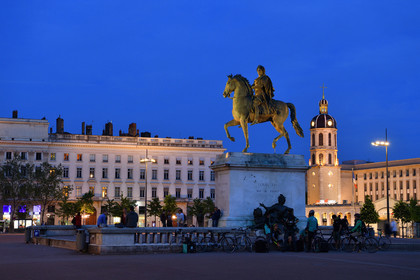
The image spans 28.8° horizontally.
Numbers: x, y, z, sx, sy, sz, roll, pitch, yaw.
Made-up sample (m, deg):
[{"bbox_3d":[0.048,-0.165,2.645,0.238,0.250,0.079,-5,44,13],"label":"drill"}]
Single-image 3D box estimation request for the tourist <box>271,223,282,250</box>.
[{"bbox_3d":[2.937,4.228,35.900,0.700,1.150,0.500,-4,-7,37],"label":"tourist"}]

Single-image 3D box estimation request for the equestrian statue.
[{"bbox_3d":[2.986,-1.366,46.000,4.800,4.250,1.400,2,-6,-20],"label":"equestrian statue"}]

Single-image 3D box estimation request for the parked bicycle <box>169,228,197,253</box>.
[{"bbox_3d":[-1.121,4.319,35.200,1.680,1.020,0.550,2,-6,-13],"label":"parked bicycle"}]

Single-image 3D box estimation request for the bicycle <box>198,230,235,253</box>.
[{"bbox_3d":[0.284,4.378,35.700,1.700,1.020,0.550,2,-6,-11],"label":"bicycle"}]

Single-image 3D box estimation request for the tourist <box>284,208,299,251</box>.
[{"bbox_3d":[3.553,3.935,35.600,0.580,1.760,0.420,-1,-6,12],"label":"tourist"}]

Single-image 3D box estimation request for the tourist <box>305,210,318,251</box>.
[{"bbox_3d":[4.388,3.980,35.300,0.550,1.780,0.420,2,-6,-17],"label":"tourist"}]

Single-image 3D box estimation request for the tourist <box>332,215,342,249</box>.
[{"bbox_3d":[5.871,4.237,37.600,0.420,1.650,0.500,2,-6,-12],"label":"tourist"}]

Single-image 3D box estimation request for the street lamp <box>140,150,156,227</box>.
[{"bbox_3d":[-9.067,7.310,120.000,2.200,12.000,2.200,0,-6,0],"label":"street lamp"}]

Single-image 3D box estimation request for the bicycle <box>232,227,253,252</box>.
[{"bbox_3d":[1.399,4.355,35.700,1.680,1.080,0.550,0,-6,0],"label":"bicycle"}]

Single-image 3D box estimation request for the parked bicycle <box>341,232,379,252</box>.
[{"bbox_3d":[6.745,4.503,36.600,1.720,1.030,0.550,-1,-6,9],"label":"parked bicycle"}]

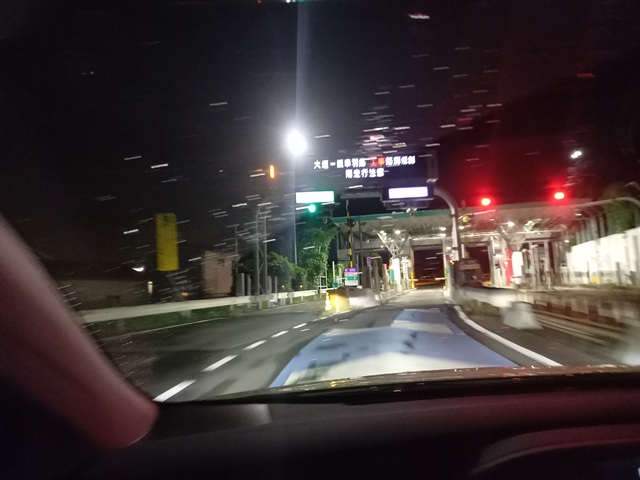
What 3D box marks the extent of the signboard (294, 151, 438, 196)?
[{"bbox_3d":[2.414,-3.479,24.000,7.200,1.850,0.700,-3,-5,8],"label":"signboard"}]

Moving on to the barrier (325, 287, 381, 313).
[{"bbox_3d":[1.510,2.533,20.270,0.950,0.880,4.300,-4,-5,22],"label":"barrier"}]

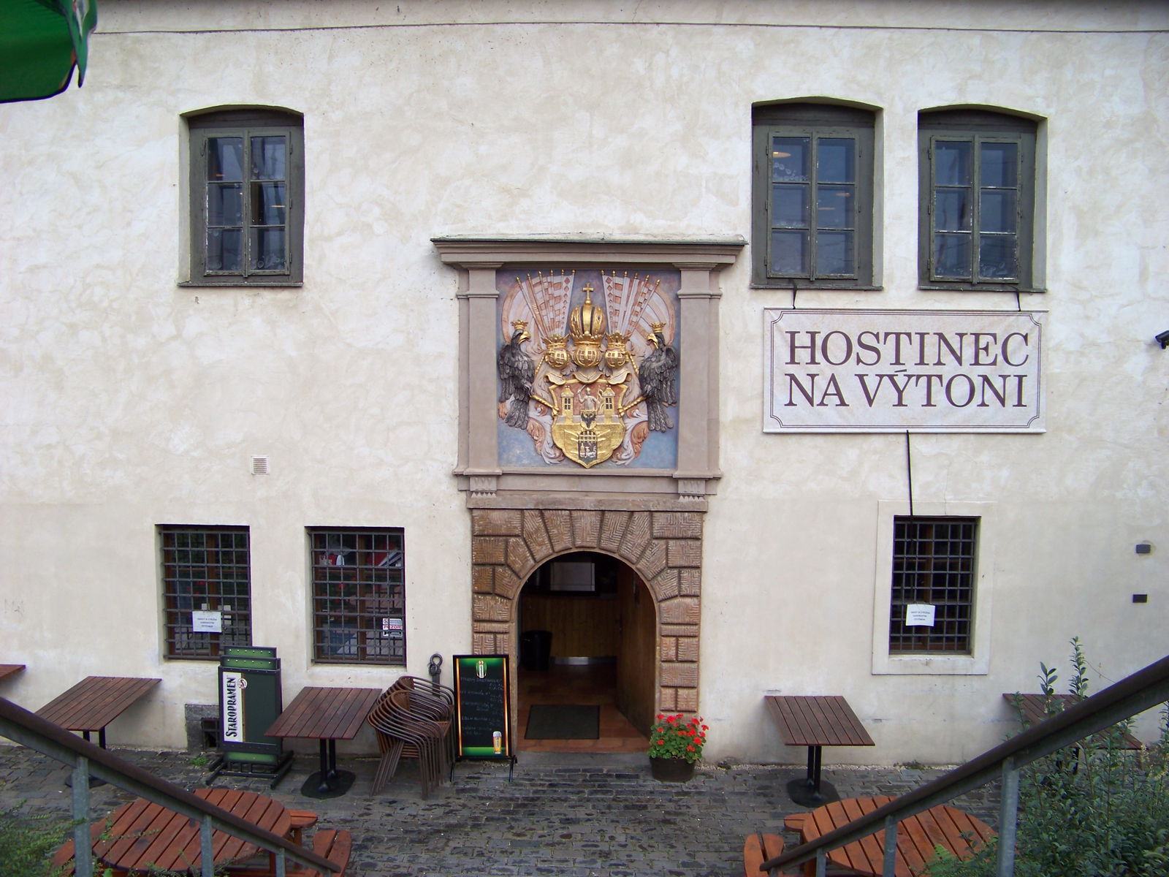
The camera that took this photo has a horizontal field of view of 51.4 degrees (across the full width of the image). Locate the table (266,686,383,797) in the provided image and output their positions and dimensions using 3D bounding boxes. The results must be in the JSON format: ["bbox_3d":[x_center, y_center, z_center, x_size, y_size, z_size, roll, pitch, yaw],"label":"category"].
[{"bbox_3d":[-2.474,2.993,11.787,0.810,0.745,1.450,0,5,0],"label":"table"}]

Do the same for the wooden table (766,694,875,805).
[{"bbox_3d":[2.161,2.976,11.425,0.800,0.735,1.430,0,5,1],"label":"wooden table"}]

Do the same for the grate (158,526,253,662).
[{"bbox_3d":[-3.941,1.604,12.672,0.927,1.400,0.150,0,5,0],"label":"grate"}]

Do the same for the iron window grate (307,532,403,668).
[{"bbox_3d":[-2.354,1.645,12.662,0.956,1.437,0.150,0,5,0],"label":"iron window grate"}]

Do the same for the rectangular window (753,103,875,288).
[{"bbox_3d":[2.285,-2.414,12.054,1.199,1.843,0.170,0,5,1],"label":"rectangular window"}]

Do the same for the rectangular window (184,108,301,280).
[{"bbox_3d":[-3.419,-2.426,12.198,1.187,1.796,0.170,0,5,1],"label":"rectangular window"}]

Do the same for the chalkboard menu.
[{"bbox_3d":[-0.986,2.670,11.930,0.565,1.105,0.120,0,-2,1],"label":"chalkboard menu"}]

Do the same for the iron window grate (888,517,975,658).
[{"bbox_3d":[3.612,1.524,12.605,0.876,1.436,0.150,0,5,0],"label":"iron window grate"}]

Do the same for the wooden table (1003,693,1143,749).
[{"bbox_3d":[4.663,3.069,11.818,0.810,0.745,1.450,0,5,0],"label":"wooden table"}]

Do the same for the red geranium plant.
[{"bbox_3d":[0.939,2.994,12.273,0.590,0.448,0.500,0,5,0],"label":"red geranium plant"}]

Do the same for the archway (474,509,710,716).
[{"bbox_3d":[0.028,1.961,12.317,2.290,2.520,0.320,0,5,1],"label":"archway"}]

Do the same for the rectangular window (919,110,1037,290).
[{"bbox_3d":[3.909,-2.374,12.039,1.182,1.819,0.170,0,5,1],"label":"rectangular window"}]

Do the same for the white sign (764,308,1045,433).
[{"bbox_3d":[3.154,-0.659,11.882,2.710,1.198,0.050,0,5,1],"label":"white sign"}]

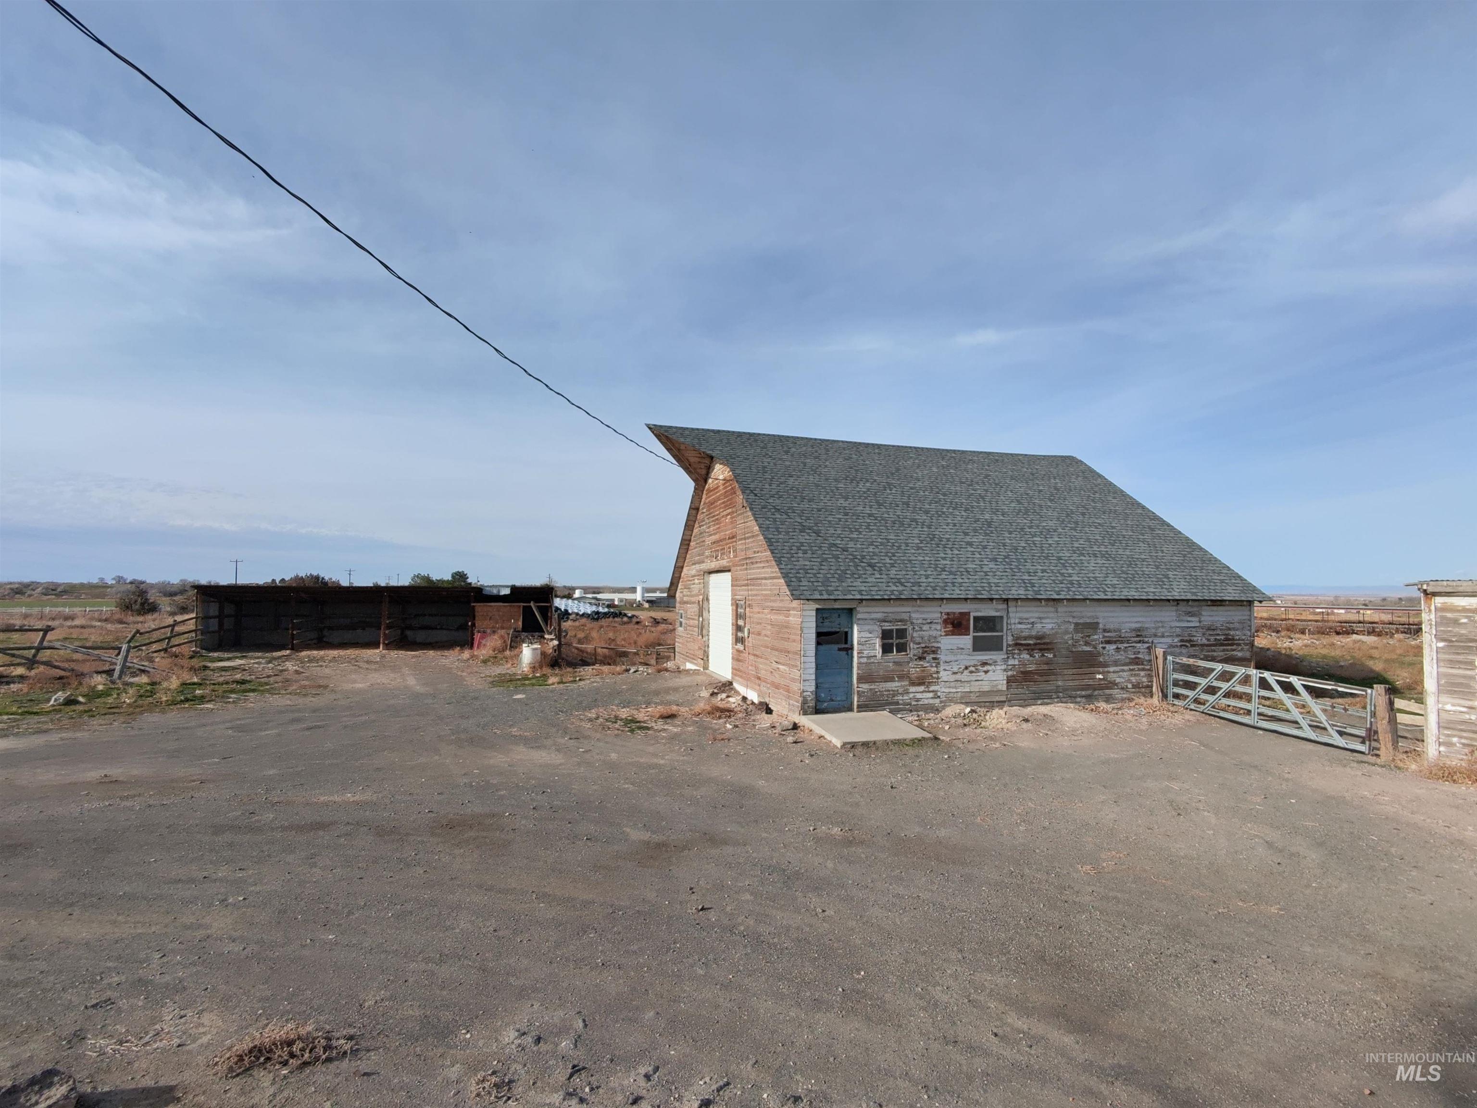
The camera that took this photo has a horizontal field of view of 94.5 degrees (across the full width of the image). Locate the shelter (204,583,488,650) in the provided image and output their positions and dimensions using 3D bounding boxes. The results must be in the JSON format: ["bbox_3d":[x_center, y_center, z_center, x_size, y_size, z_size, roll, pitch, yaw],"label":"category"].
[{"bbox_3d":[-16.918,2.826,30.203,10.900,2.600,3.200,1,-3,-9],"label":"shelter"}]

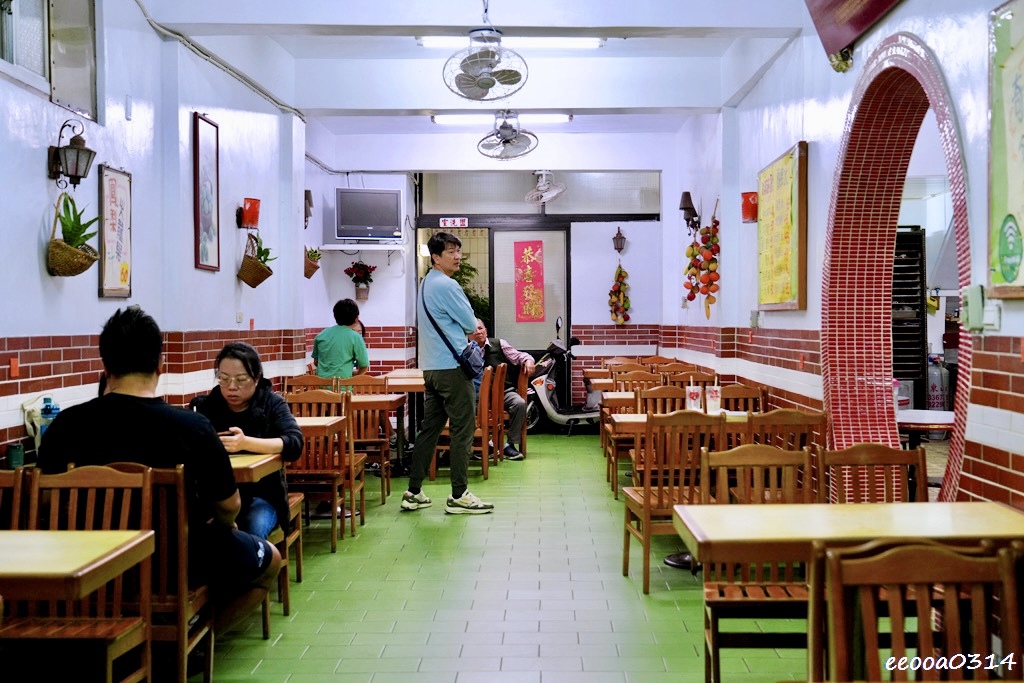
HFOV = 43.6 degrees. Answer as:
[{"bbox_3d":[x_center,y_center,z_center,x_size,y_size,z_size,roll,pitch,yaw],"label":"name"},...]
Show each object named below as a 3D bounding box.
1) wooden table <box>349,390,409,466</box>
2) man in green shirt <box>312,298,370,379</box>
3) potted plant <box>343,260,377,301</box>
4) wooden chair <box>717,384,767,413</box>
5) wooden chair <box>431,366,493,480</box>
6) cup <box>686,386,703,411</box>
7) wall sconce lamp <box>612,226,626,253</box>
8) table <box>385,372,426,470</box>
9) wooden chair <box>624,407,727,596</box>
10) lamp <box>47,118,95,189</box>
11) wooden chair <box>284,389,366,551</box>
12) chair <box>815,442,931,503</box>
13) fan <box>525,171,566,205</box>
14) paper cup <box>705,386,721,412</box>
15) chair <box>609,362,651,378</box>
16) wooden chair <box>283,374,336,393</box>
[{"bbox_3d":[-1.220,0.738,8.325,1.000,0.735,0.620,0,1,1],"label":"wooden table"},{"bbox_3d":[-1.258,0.391,9.500,0.440,1.390,0.680,0,1,1],"label":"man in green shirt"},{"bbox_3d":[-1.624,-0.655,13.740,0.340,0.430,0.250,0,1,1],"label":"potted plant"},{"bbox_3d":[1.295,0.700,7.304,0.410,0.860,0.470,0,1,1],"label":"wooden chair"},{"bbox_3d":[-0.390,0.645,10.120,0.480,0.860,0.400,0,1,1],"label":"wooden chair"},{"bbox_3d":[0.970,0.318,6.820,0.083,0.160,0.083,0,1,1],"label":"cup"},{"bbox_3d":[1.210,-1.155,14.470,0.150,0.300,0.190,0,1,1],"label":"wall sconce lamp"},{"bbox_3d":[-0.883,0.694,10.578,0.650,0.750,1.200,0,1,1],"label":"table"},{"bbox_3d":[0.785,0.743,6.130,0.430,0.850,0.480,0,1,-1],"label":"wooden chair"},{"bbox_3d":[-1.738,-0.742,5.080,0.170,0.280,0.145,0,1,1],"label":"lamp"},{"bbox_3d":[-1.121,0.698,7.113,0.400,0.855,0.470,0,1,1],"label":"wooden chair"},{"bbox_3d":[1.206,0.769,4.086,0.410,0.845,0.480,0,1,1],"label":"chair"},{"bbox_3d":[0.340,-1.564,13.000,0.420,0.345,0.420,0,1,0],"label":"fan"},{"bbox_3d":[1.056,0.311,6.709,0.083,0.156,0.083,0,1,1],"label":"paper cup"},{"bbox_3d":[1.000,0.608,10.650,0.410,0.845,0.480,0,1,1],"label":"chair"},{"bbox_3d":[-1.432,0.667,8.851,0.410,0.845,0.480,0,1,1],"label":"wooden chair"}]

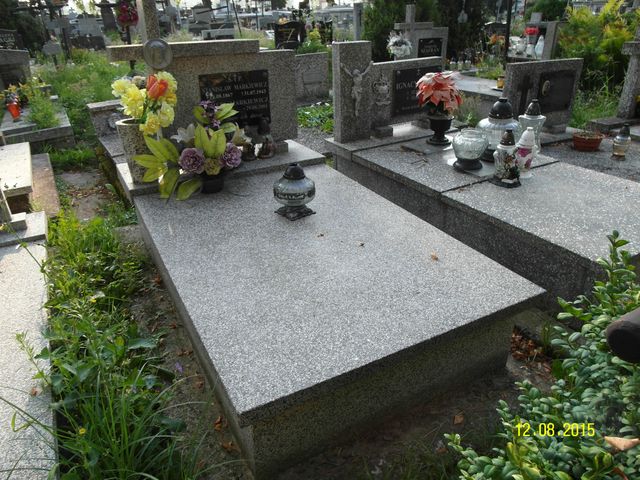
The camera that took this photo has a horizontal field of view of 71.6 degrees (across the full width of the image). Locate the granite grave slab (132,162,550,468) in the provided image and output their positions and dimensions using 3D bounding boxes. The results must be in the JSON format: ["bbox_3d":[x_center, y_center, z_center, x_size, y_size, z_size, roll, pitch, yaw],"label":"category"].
[{"bbox_3d":[-0.095,0.117,2.034,1.126,0.326,1.637,-14,31,-25],"label":"granite grave slab"}]

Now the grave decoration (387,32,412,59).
[{"bbox_3d":[1.185,-2.884,6.612,0.387,0.400,0.360,-15,31,-25],"label":"grave decoration"}]

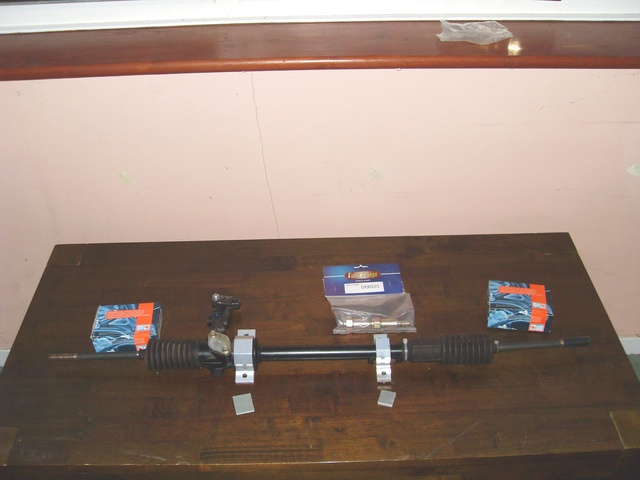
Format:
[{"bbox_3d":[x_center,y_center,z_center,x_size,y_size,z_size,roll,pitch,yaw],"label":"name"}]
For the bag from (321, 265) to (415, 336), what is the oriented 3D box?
[{"bbox_3d":[0.099,0.115,1.351,0.180,0.024,0.200,-2,41,-1],"label":"bag"}]

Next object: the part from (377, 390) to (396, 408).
[{"bbox_3d":[0.122,0.287,1.164,0.026,0.006,0.028,9,42,11],"label":"part"}]

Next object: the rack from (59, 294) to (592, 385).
[{"bbox_3d":[0.002,0.178,1.245,1.030,0.068,0.205,-1,41,-1],"label":"rack"}]

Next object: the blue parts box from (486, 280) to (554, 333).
[{"bbox_3d":[0.404,0.135,1.305,0.123,0.047,0.083,5,41,7],"label":"blue parts box"}]

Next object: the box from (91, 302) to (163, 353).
[{"bbox_3d":[-0.376,0.174,1.273,0.123,0.047,0.083,-3,41,-2],"label":"box"}]

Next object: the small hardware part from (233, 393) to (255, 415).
[{"bbox_3d":[-0.137,0.296,1.159,0.033,0.004,0.039,-8,41,-8],"label":"small hardware part"}]

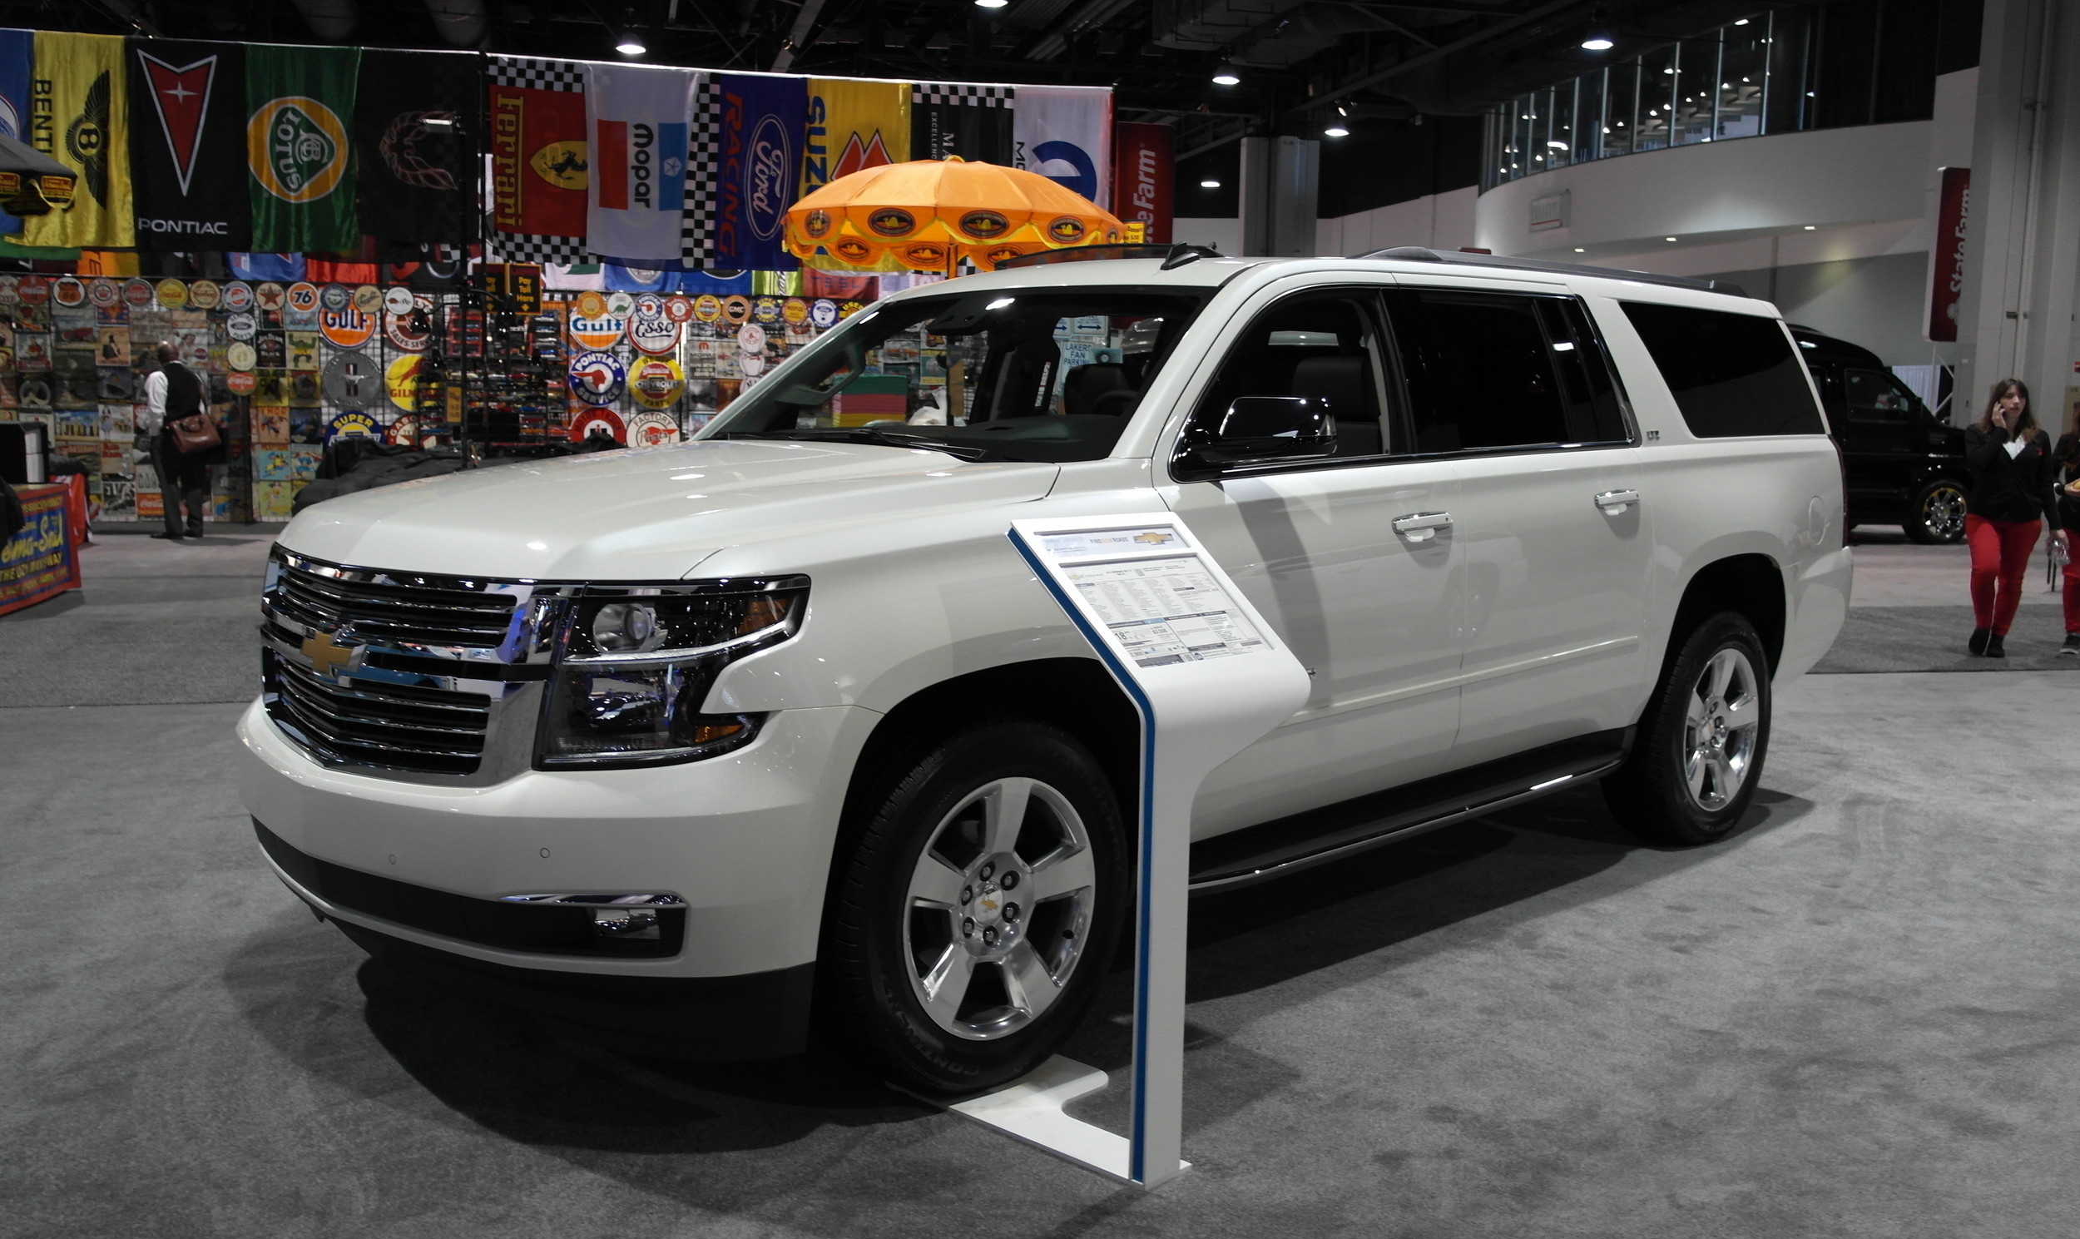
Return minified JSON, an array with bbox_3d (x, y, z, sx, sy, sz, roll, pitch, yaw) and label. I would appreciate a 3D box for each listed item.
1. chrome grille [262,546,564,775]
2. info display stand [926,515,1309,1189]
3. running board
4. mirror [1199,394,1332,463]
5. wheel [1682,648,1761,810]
[{"bbox_3d":[-1.399,0.084,3.622,0.210,0.440,1.300,-5,9,-44],"label":"chrome grille"},{"bbox_3d":[0.102,0.396,3.527,0.720,1.210,0.510,7,9,42],"label":"info display stand"},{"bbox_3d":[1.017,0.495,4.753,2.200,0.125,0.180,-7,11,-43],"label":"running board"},{"bbox_3d":[0.525,-0.429,3.952,0.150,0.160,0.305,-5,9,-44],"label":"mirror"},{"bbox_3d":[2.238,0.364,5.932,0.547,0.547,0.220,-5,9,-44],"label":"wheel"}]

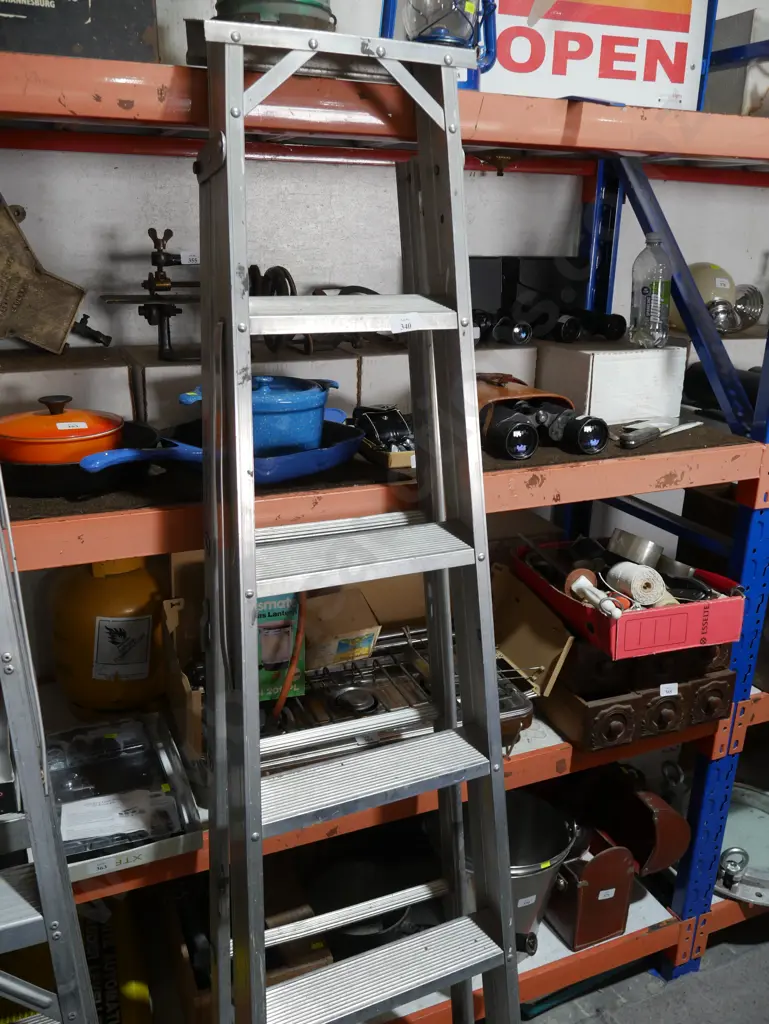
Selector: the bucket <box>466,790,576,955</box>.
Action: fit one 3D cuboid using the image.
[{"bbox_3d":[0.240,0.750,1.705,0.265,0.267,0.265,1,18,0],"label":"bucket"}]

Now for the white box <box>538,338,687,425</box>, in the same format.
[{"bbox_3d":[0.438,-0.286,1.742,0.227,0.139,0.290,-7,20,-21],"label":"white box"}]

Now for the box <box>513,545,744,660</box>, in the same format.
[{"bbox_3d":[0.446,0.150,1.569,0.250,0.084,0.370,-5,17,-16],"label":"box"}]

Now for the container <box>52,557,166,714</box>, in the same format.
[{"bbox_3d":[-0.512,0.207,1.557,0.208,0.345,0.208,-9,20,-26],"label":"container"}]

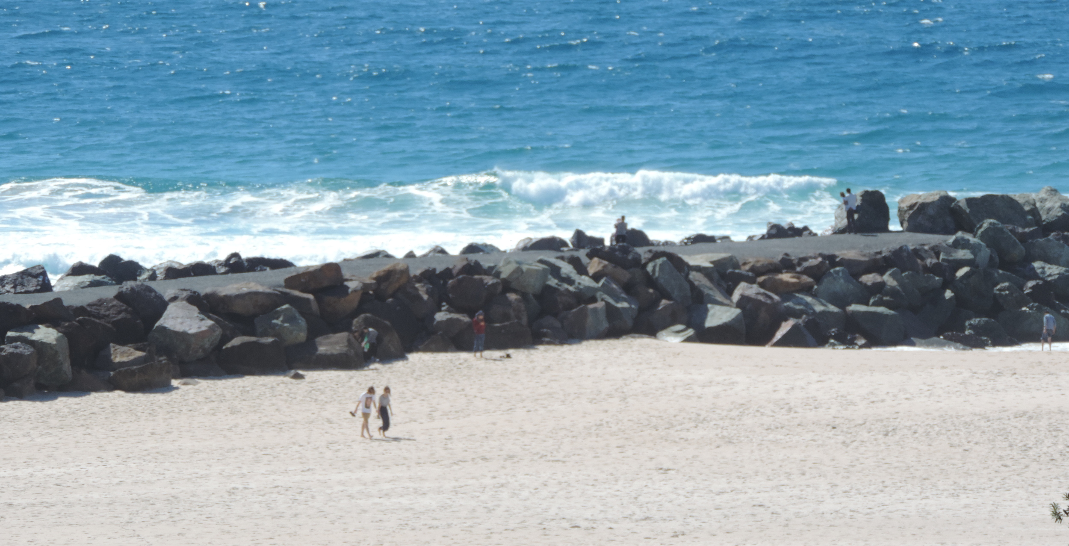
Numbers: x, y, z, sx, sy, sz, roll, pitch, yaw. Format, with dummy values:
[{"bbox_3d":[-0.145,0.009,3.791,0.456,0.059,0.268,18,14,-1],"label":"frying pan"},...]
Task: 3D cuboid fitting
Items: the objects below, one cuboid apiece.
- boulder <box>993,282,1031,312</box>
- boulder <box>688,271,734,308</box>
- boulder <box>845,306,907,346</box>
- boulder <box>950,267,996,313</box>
[{"bbox_3d":[18.397,0.981,297.321,1.404,1.248,1.365,0,4,0],"label":"boulder"},{"bbox_3d":[6.619,0.612,290.000,1.730,1.380,1.400,0,5,0],"label":"boulder"},{"bbox_3d":[13.108,2.040,297.000,2.281,1.504,1.700,0,4,0],"label":"boulder"},{"bbox_3d":[16.657,0.650,293.300,1.750,1.780,1.700,0,5,0],"label":"boulder"}]

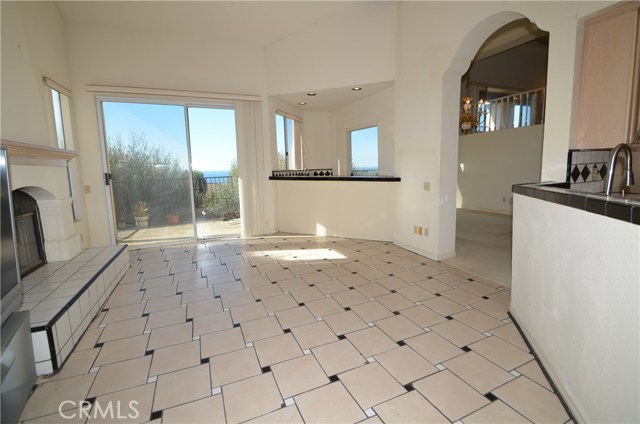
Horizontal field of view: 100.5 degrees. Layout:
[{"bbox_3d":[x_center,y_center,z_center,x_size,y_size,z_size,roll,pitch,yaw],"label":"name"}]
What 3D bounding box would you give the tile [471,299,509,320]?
[{"bbox_3d":[1.545,0.867,2.369,0.290,0.010,0.290,-5,9,-26],"label":"tile"}]

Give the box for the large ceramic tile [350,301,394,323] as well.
[{"bbox_3d":[0.475,0.906,2.429,0.298,0.010,0.298,-4,9,-24],"label":"large ceramic tile"}]

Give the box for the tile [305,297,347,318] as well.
[{"bbox_3d":[0.039,0.887,2.482,0.297,0.010,0.297,-4,9,-25],"label":"tile"}]

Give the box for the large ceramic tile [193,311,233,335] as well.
[{"bbox_3d":[-0.910,0.941,2.252,0.298,0.010,0.298,-4,9,-24],"label":"large ceramic tile"}]

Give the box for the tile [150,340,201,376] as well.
[{"bbox_3d":[-0.966,0.985,1.803,0.289,0.010,0.289,-4,9,-23],"label":"tile"}]

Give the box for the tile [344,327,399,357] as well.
[{"bbox_3d":[0.379,0.956,1.973,0.297,0.010,0.297,-4,9,-25],"label":"tile"}]

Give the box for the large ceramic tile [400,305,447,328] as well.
[{"bbox_3d":[0.876,0.886,2.285,0.290,0.010,0.290,-5,9,-26],"label":"large ceramic tile"}]

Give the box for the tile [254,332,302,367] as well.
[{"bbox_3d":[-0.294,0.965,1.881,0.289,0.010,0.289,-4,9,-23],"label":"tile"}]

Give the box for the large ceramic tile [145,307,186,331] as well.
[{"bbox_3d":[-1.306,0.915,2.282,0.289,0.010,0.289,-4,9,-23],"label":"large ceramic tile"}]

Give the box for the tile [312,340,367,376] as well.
[{"bbox_3d":[0.127,0.964,1.788,0.290,0.010,0.290,-5,9,-26],"label":"tile"}]

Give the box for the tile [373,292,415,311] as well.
[{"bbox_3d":[0.706,0.851,2.533,0.290,0.010,0.290,-5,9,-26],"label":"tile"}]

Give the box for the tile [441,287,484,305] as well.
[{"bbox_3d":[1.423,0.854,2.676,0.298,0.010,0.298,-4,9,-24],"label":"tile"}]

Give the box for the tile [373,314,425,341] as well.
[{"bbox_3d":[0.647,0.940,2.175,0.298,0.010,0.298,-4,9,-24],"label":"tile"}]

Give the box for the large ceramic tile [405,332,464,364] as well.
[{"bbox_3d":[0.799,0.953,1.878,0.289,0.010,0.289,-4,9,-23],"label":"large ceramic tile"}]

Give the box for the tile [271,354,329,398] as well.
[{"bbox_3d":[-0.127,1.018,1.669,0.298,0.010,0.298,-4,9,-24],"label":"tile"}]

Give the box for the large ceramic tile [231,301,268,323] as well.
[{"bbox_3d":[-0.643,0.904,2.396,0.297,0.010,0.297,-4,9,-25],"label":"large ceramic tile"}]

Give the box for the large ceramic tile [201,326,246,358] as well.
[{"bbox_3d":[-0.724,0.964,1.976,0.297,0.010,0.297,-4,9,-25],"label":"large ceramic tile"}]

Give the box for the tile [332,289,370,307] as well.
[{"bbox_3d":[0.301,0.872,2.682,0.298,0.010,0.298,-4,9,-24],"label":"tile"}]

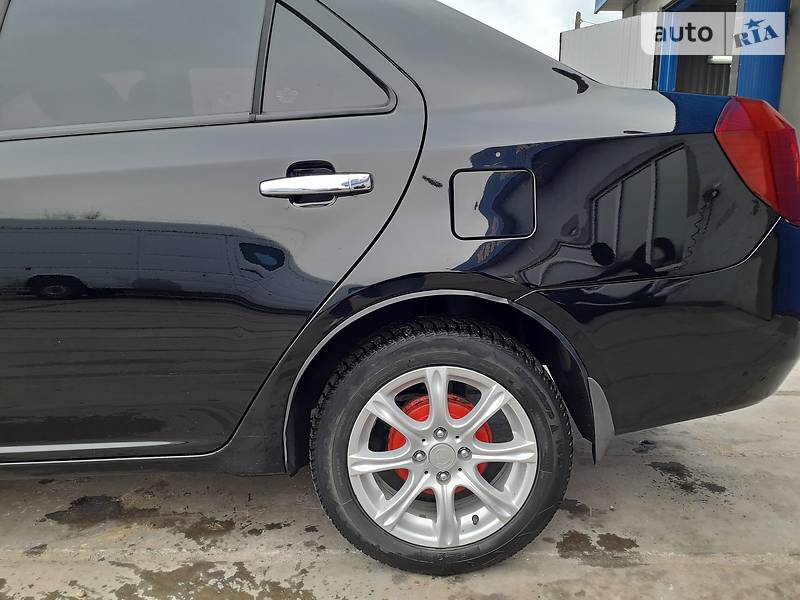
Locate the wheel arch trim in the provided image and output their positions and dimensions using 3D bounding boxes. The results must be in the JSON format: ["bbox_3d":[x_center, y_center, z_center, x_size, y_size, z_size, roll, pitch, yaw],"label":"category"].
[{"bbox_3d":[0.100,0.169,1.367,0.709,0.388,0.080,-1,9,0],"label":"wheel arch trim"}]

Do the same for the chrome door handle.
[{"bbox_3d":[-0.172,-0.234,1.276,0.230,0.047,0.045,-2,9,0],"label":"chrome door handle"}]

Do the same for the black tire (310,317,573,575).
[{"bbox_3d":[0.095,0.342,1.494,0.610,0.610,0.200,-1,9,0],"label":"black tire"}]

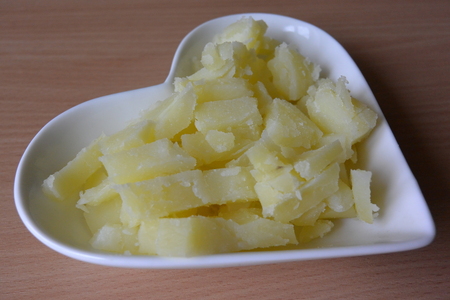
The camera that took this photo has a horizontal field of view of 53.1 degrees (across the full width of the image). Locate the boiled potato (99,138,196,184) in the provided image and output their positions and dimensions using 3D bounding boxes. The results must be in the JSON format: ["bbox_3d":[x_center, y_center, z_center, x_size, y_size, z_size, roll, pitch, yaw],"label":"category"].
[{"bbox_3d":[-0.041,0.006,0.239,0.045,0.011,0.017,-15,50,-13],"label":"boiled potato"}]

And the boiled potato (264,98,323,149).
[{"bbox_3d":[0.038,-0.015,0.250,0.026,0.016,0.020,23,52,20],"label":"boiled potato"}]

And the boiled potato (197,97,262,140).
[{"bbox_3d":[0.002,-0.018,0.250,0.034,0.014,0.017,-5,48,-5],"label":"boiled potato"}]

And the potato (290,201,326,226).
[{"bbox_3d":[0.042,0.030,0.233,0.023,0.010,0.012,-26,53,-21],"label":"potato"}]

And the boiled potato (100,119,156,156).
[{"bbox_3d":[-0.054,-0.006,0.254,0.031,0.012,0.015,-23,52,-20],"label":"boiled potato"}]

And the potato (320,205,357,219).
[{"bbox_3d":[0.060,0.029,0.242,0.024,0.010,0.013,-2,48,-2],"label":"potato"}]

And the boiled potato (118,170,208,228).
[{"bbox_3d":[-0.032,0.025,0.228,0.044,0.018,0.014,-10,49,-9],"label":"boiled potato"}]

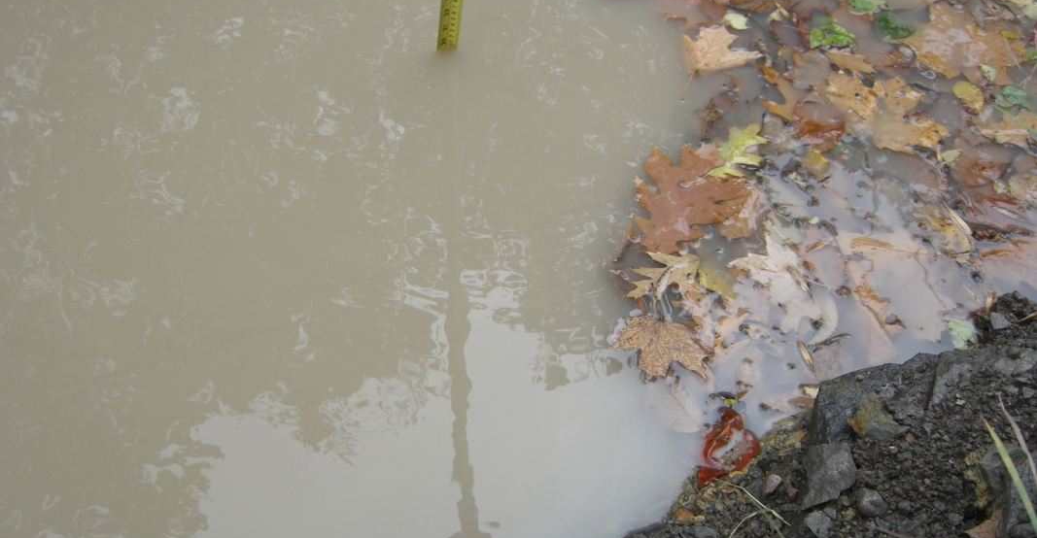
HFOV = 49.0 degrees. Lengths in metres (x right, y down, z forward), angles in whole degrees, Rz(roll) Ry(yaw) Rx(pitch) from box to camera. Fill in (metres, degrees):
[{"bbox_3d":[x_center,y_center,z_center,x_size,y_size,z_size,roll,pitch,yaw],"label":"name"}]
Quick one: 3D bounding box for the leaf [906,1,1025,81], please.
[{"bbox_3d":[0.535,-0.270,1.371,0.133,0.015,0.133,38,60,21],"label":"leaf"}]

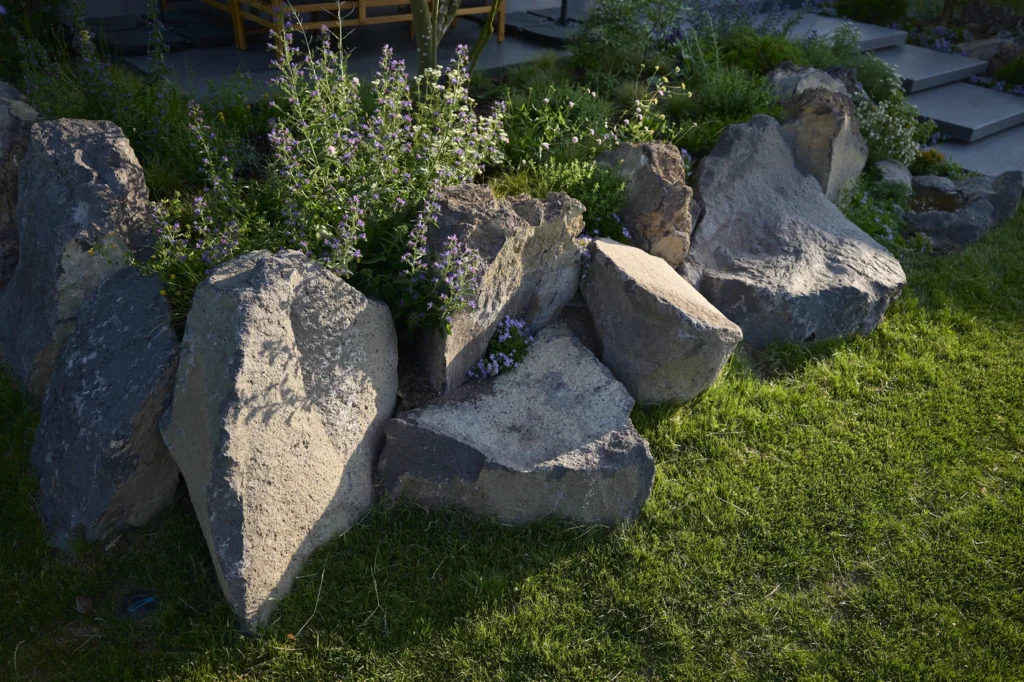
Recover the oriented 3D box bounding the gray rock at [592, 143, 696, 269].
[{"bbox_3d":[0.518,-0.491,2.997,0.360,0.460,0.360,-9,33,-17],"label":"gray rock"}]

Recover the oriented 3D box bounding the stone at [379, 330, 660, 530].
[{"bbox_3d":[0.026,0.211,2.542,0.800,0.310,0.700,1,33,0],"label":"stone"}]

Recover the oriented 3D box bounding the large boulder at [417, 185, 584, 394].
[{"bbox_3d":[-0.013,-0.197,2.649,0.580,0.560,0.400,-22,39,-33],"label":"large boulder"}]

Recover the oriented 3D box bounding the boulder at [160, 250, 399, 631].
[{"bbox_3d":[-0.552,0.178,1.905,0.530,0.730,0.620,2,32,0],"label":"boulder"}]

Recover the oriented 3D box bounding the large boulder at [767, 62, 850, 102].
[{"bbox_3d":[1.657,-1.342,4.402,0.500,0.360,0.420,11,34,15],"label":"large boulder"}]

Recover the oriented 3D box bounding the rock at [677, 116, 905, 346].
[{"bbox_3d":[1.130,-0.516,3.381,0.900,0.670,0.920,1,33,0],"label":"rock"}]

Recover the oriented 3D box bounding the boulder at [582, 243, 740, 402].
[{"bbox_3d":[0.493,-0.087,2.624,0.520,0.480,0.400,-6,32,-13],"label":"boulder"}]

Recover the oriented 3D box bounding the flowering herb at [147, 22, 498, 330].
[{"bbox_3d":[-0.505,-0.445,2.414,1.000,0.860,0.800,2,32,0],"label":"flowering herb"}]

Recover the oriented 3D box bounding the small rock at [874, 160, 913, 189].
[{"bbox_3d":[2.098,-0.916,4.372,0.220,0.160,0.210,14,35,20],"label":"small rock"}]

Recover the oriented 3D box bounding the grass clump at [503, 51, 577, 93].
[{"bbox_3d":[0.191,-1.872,5.539,0.480,0.240,0.420,3,32,1],"label":"grass clump"}]

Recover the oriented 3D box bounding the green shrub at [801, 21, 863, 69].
[{"bbox_3d":[2.086,-1.810,5.047,0.400,0.310,0.370,12,34,16],"label":"green shrub"}]

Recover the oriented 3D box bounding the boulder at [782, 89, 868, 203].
[{"bbox_3d":[1.599,-0.979,4.018,0.430,0.530,0.400,12,34,17],"label":"boulder"}]

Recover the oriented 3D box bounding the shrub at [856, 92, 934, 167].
[{"bbox_3d":[2.214,-1.227,4.528,0.470,0.400,0.400,14,35,20],"label":"shrub"}]

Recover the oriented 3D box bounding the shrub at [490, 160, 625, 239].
[{"bbox_3d":[0.198,-0.503,2.950,0.500,0.280,0.360,2,32,0],"label":"shrub"}]

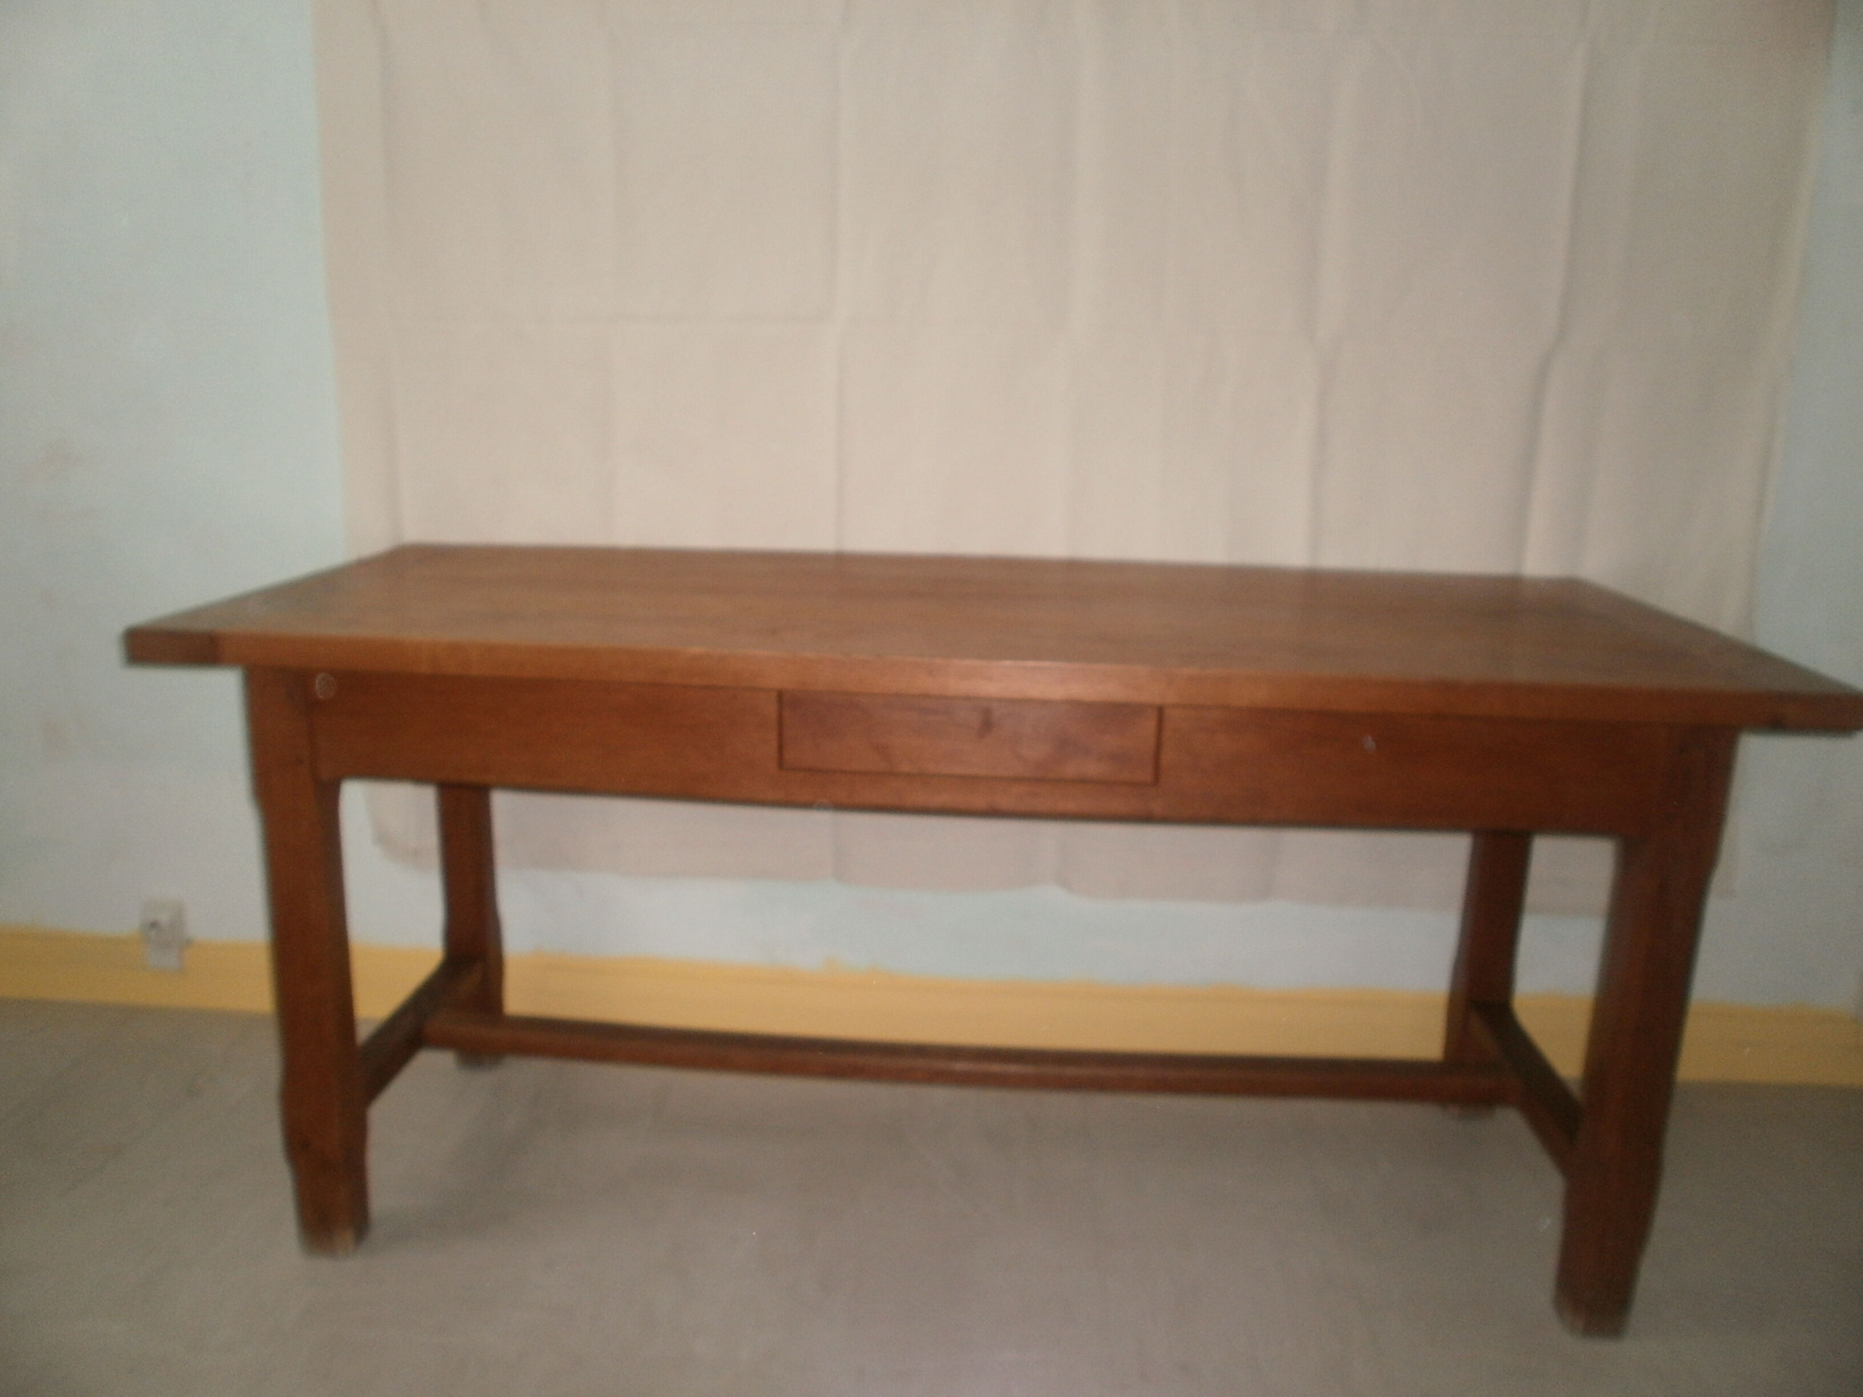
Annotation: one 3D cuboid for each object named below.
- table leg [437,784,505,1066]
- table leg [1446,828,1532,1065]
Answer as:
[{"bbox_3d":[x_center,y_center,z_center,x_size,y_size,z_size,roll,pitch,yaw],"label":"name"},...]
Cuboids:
[{"bbox_3d":[-0.675,0.206,2.037,0.067,0.700,0.067,2,14,3],"label":"table leg"},{"bbox_3d":[0.794,0.264,1.963,0.067,0.700,0.067,2,14,3],"label":"table leg"}]

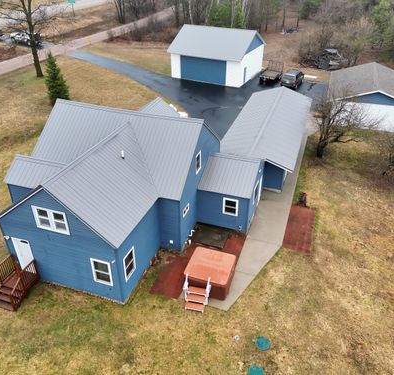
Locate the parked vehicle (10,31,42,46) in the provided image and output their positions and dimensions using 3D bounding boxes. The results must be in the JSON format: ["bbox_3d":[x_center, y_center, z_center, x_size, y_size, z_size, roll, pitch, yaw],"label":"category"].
[{"bbox_3d":[-27.867,-23.990,56.008,5.000,1.750,1.900,10,34,14],"label":"parked vehicle"}]

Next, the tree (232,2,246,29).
[{"bbox_3d":[10.127,-40.562,82.639,3.468,6.670,3.468,11,34,16],"label":"tree"}]

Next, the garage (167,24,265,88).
[{"bbox_3d":[2.827,-17.405,44.493,10.100,5.550,9.600,16,36,23],"label":"garage"}]

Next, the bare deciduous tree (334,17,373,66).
[{"bbox_3d":[22.217,-20.793,49.377,5.200,6.600,5.200,16,36,23],"label":"bare deciduous tree"}]

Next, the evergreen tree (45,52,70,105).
[{"bbox_3d":[-15.280,-11.712,37.666,2.401,5.536,2.401,11,34,16],"label":"evergreen tree"}]

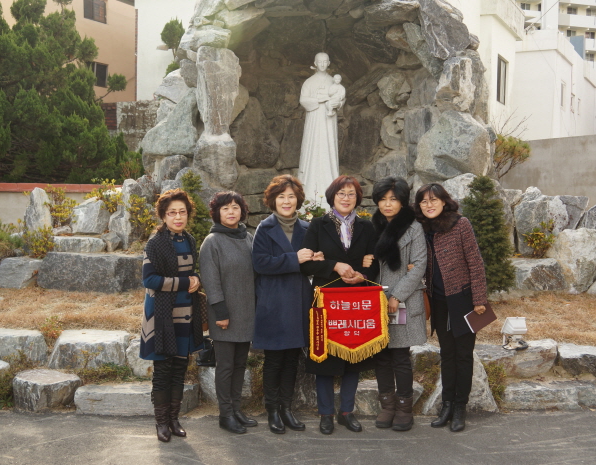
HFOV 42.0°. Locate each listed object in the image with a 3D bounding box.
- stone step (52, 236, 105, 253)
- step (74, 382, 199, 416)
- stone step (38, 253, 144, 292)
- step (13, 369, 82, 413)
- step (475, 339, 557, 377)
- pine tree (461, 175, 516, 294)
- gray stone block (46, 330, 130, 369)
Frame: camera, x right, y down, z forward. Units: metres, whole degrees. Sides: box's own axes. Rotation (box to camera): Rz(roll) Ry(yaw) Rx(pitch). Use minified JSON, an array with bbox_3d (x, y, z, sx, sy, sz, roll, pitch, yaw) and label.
[{"bbox_3d":[-2.362,0.120,8.401,0.560,0.160,0.360,1,3,8],"label":"stone step"},{"bbox_3d":[-1.107,1.149,5.392,0.800,0.150,0.320,1,4,0],"label":"step"},{"bbox_3d":[-2.135,0.393,8.035,0.950,0.360,0.500,2,3,18],"label":"stone step"},{"bbox_3d":[-1.718,1.110,5.475,0.450,0.195,0.380,1,4,0],"label":"step"},{"bbox_3d":[1.619,0.959,6.000,0.630,0.210,0.460,1,4,-6],"label":"step"},{"bbox_3d":[1.923,0.014,7.763,0.520,1.180,0.520,1,4,0],"label":"pine tree"},{"bbox_3d":[-1.551,0.876,5.848,0.550,0.210,0.420,1,3,8],"label":"gray stone block"}]

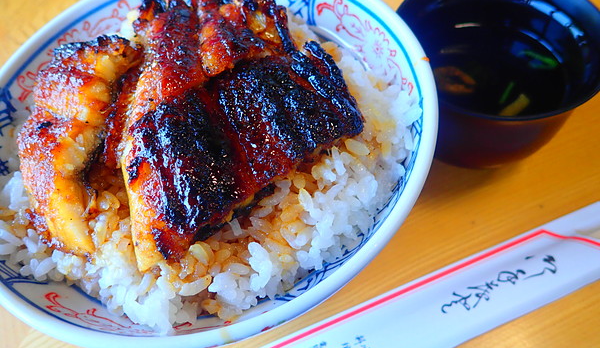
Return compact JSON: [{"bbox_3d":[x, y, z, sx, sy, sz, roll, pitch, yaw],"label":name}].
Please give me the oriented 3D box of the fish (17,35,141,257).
[{"bbox_3d":[-0.096,-0.017,0.187,0.046,0.030,0.108,-4,60,5],"label":"fish"}]

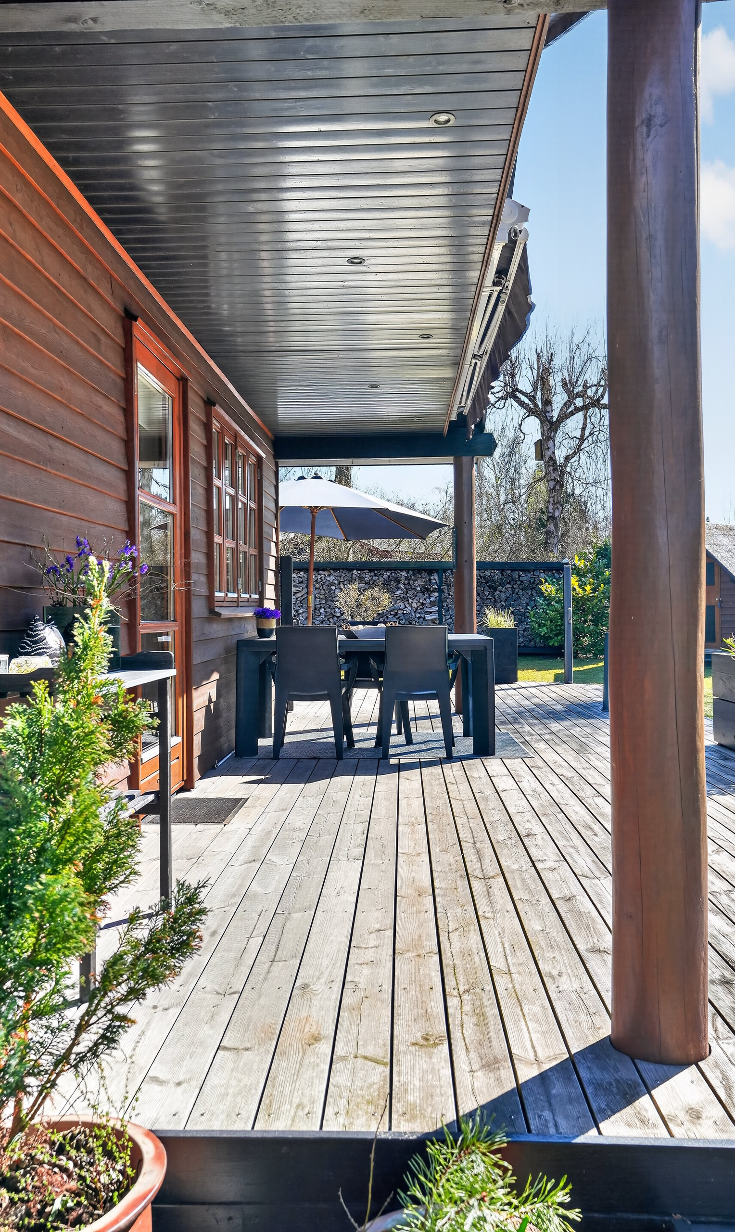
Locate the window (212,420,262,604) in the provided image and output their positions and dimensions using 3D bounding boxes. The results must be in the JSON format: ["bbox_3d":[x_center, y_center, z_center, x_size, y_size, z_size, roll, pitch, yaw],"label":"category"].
[{"bbox_3d":[-0.873,-0.623,6.541,0.080,1.090,1.800,-1,1,2],"label":"window"}]

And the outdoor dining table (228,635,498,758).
[{"bbox_3d":[0.002,0.519,6.600,1.660,0.746,0.980,-1,1,2],"label":"outdoor dining table"}]

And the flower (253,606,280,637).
[{"bbox_3d":[-0.706,0.044,6.802,0.190,0.215,0.190,-1,1,2],"label":"flower"}]

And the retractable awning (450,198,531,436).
[{"bbox_3d":[0.743,-1.693,6.289,0.230,0.370,4.100,-1,1,2],"label":"retractable awning"}]

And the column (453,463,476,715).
[{"bbox_3d":[0.865,-0.283,8.581,0.193,2.280,0.193,-1,1,2],"label":"column"}]

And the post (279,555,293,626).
[{"bbox_3d":[-0.744,0.157,8.836,0.100,1.440,0.100,-1,1,2],"label":"post"}]

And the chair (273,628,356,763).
[{"bbox_3d":[-0.360,0.484,6.293,0.570,0.830,0.600,-1,1,2],"label":"chair"}]

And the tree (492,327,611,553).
[{"bbox_3d":[4.240,-2.722,21.829,2.900,7.300,2.900,-1,1,2],"label":"tree"}]

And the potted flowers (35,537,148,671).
[{"bbox_3d":[-0.858,-0.042,3.034,0.290,0.420,0.330,-1,1,2],"label":"potted flowers"}]

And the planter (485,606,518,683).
[{"bbox_3d":[1.678,0.359,11.850,0.370,0.920,0.370,-1,1,2],"label":"planter"}]

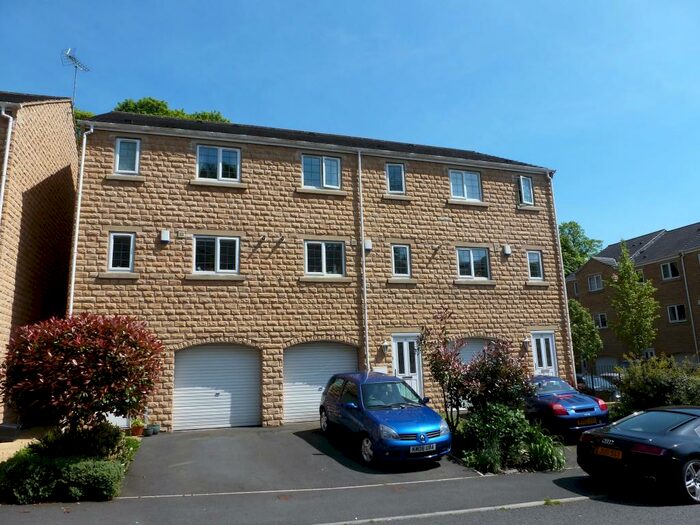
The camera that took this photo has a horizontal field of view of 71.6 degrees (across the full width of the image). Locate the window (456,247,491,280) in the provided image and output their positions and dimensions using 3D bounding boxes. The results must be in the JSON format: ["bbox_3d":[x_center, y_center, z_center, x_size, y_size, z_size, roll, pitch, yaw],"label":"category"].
[{"bbox_3d":[3.933,0.043,15.450,1.153,0.999,0.100,2,-10,-17],"label":"window"}]

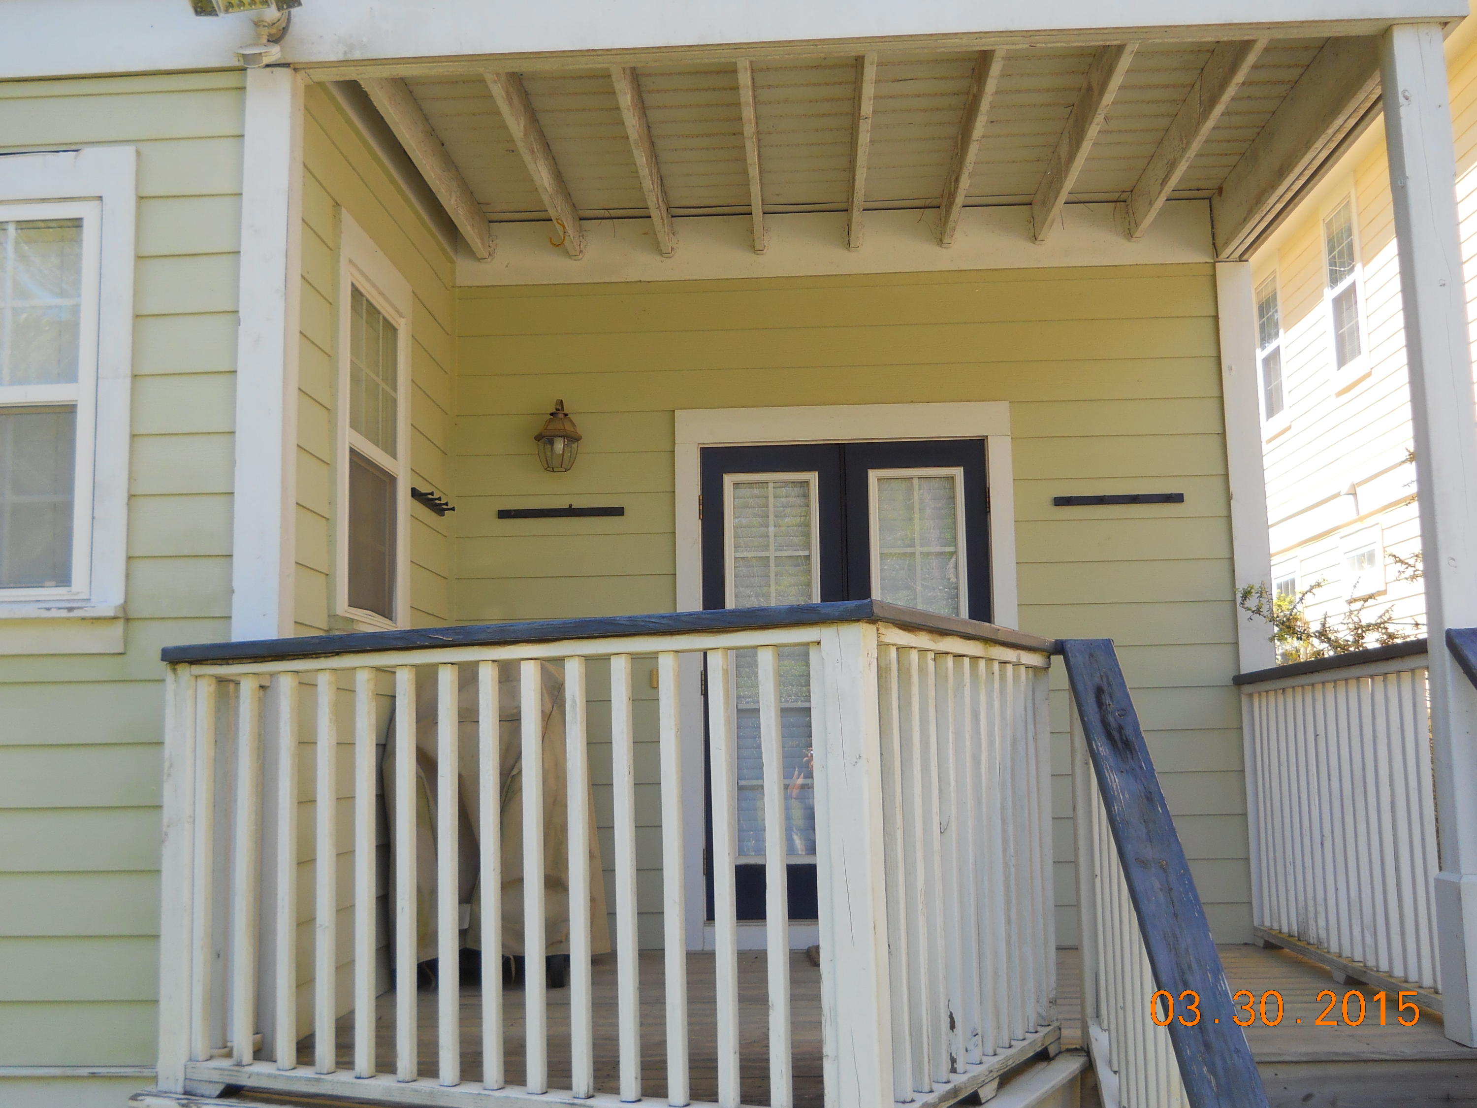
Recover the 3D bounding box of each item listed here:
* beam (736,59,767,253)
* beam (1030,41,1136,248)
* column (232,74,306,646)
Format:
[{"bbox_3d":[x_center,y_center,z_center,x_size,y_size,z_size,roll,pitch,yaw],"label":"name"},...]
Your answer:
[{"bbox_3d":[0.053,-1.540,5.891,0.040,0.183,2.045,-1,-7,2],"label":"beam"},{"bbox_3d":[1.272,-1.582,5.860,0.040,0.185,2.079,-1,-7,2],"label":"beam"},{"bbox_3d":[-1.384,-0.030,4.623,0.144,2.894,0.144,-1,-7,2],"label":"column"}]

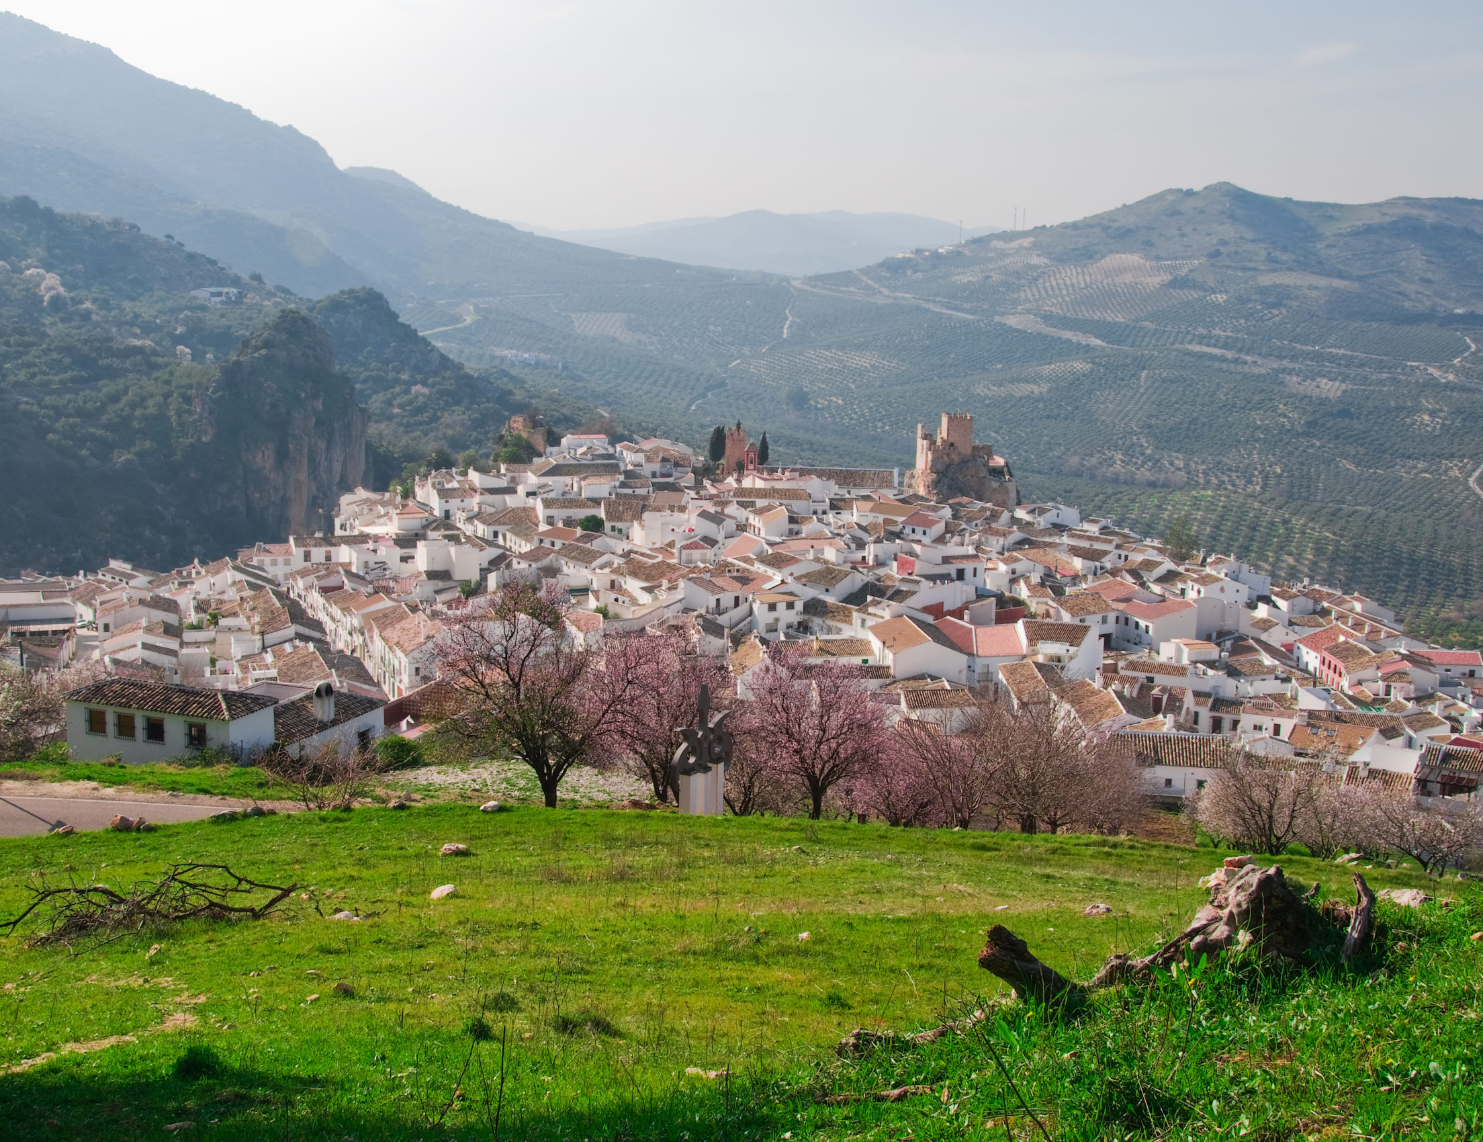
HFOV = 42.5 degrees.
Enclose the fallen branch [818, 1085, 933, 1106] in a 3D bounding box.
[{"bbox_3d":[0.476,1.865,6.800,0.400,0.050,0.075,-1,8,-10],"label":"fallen branch"}]

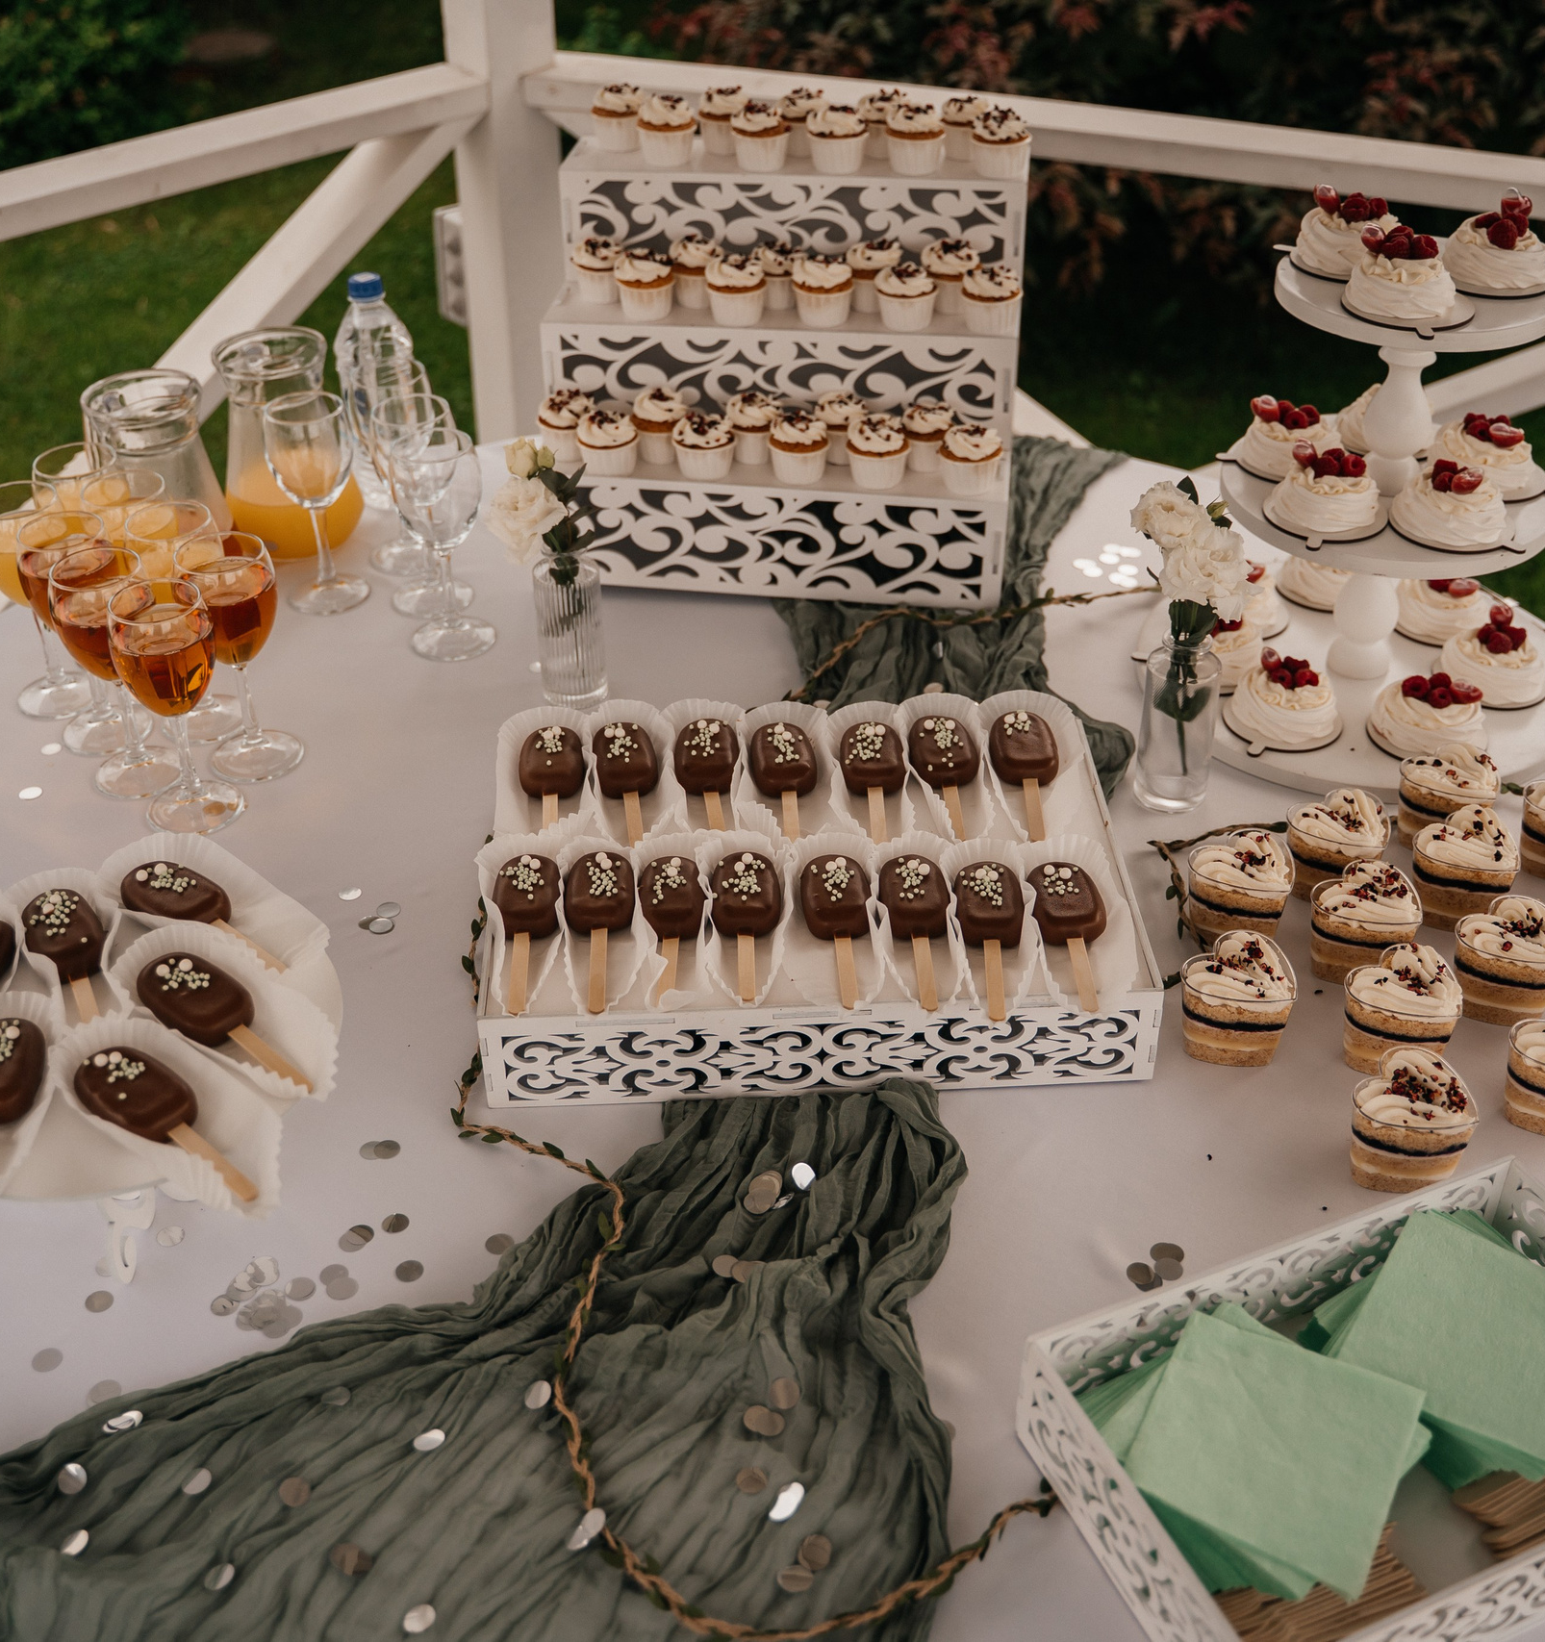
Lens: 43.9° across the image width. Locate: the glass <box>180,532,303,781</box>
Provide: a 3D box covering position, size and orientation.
[{"bbox_3d":[-0.392,-0.120,1.411,0.074,0.172,0.074,0,35,0],"label":"glass"}]

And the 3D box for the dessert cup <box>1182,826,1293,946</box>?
[{"bbox_3d":[0.319,0.038,1.278,0.071,0.062,0.068,-27,42,-31],"label":"dessert cup"}]

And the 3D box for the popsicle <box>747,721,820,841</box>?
[{"bbox_3d":[0.012,-0.025,1.402,0.049,0.025,0.158,-2,36,-2],"label":"popsicle"}]

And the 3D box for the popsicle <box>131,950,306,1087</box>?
[{"bbox_3d":[-0.336,0.128,1.179,0.163,0.025,0.049,26,44,32],"label":"popsicle"}]

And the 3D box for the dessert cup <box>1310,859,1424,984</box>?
[{"bbox_3d":[0.391,0.072,1.250,0.076,0.061,0.070,-22,40,-28],"label":"dessert cup"}]

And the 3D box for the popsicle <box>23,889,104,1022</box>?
[{"bbox_3d":[-0.433,0.086,1.187,0.046,0.020,0.155,-17,38,-22],"label":"popsicle"}]

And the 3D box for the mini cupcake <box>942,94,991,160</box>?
[{"bbox_3d":[0.174,-0.609,1.679,0.052,0.054,0.052,4,36,7],"label":"mini cupcake"}]

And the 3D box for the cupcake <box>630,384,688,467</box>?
[{"bbox_3d":[-0.099,-0.353,1.692,0.051,0.061,0.051,0,35,0],"label":"cupcake"}]

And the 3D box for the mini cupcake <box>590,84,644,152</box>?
[{"bbox_3d":[-0.142,-0.647,1.758,0.052,0.055,0.052,5,36,8],"label":"mini cupcake"}]

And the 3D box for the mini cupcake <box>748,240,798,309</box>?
[{"bbox_3d":[0.006,-0.478,1.665,0.052,0.055,0.052,3,36,6],"label":"mini cupcake"}]

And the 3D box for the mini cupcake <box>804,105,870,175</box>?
[{"bbox_3d":[0.057,-0.594,1.662,0.052,0.054,0.052,4,36,7],"label":"mini cupcake"}]

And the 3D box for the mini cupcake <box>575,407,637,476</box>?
[{"bbox_3d":[-0.137,-0.326,1.626,0.052,0.053,0.052,3,36,6],"label":"mini cupcake"}]

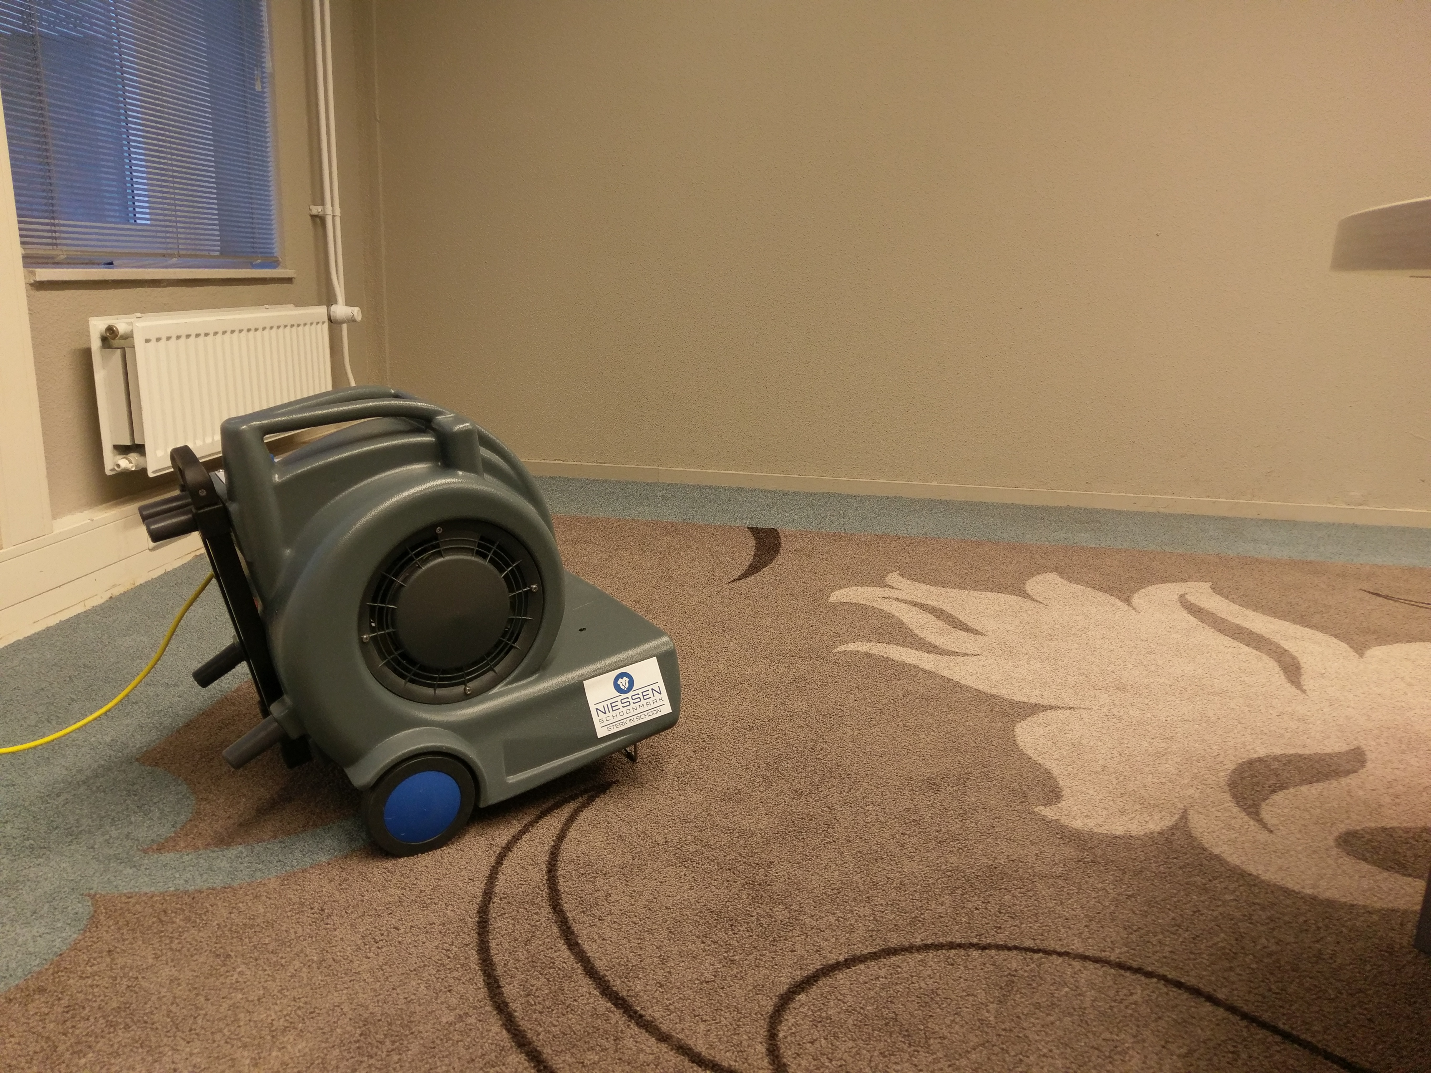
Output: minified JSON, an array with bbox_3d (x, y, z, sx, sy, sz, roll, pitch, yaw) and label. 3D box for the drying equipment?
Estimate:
[{"bbox_3d":[-0.393,0.070,1.364,0.560,0.530,0.420,-12,19,-29],"label":"drying equipment"}]

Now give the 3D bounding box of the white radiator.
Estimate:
[{"bbox_3d":[-1.104,-0.360,2.458,0.100,0.300,0.800,4,14,5],"label":"white radiator"}]

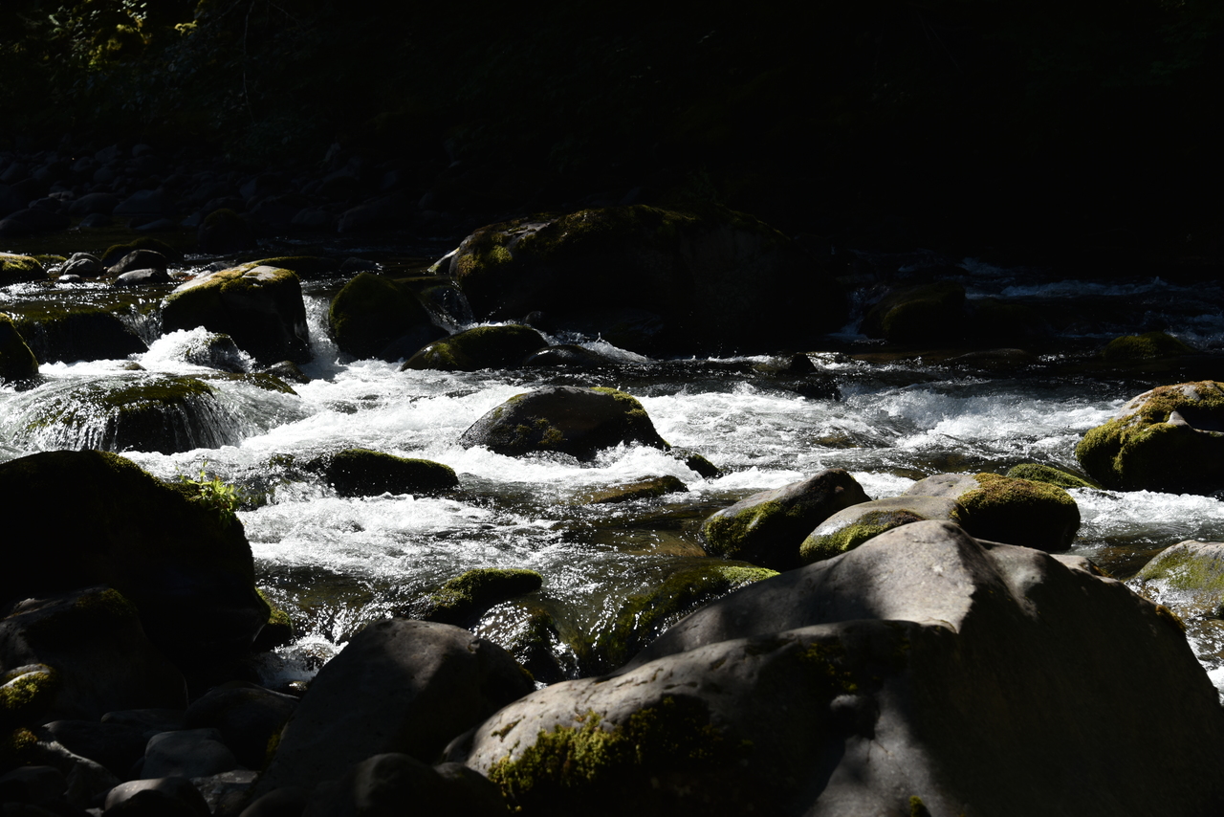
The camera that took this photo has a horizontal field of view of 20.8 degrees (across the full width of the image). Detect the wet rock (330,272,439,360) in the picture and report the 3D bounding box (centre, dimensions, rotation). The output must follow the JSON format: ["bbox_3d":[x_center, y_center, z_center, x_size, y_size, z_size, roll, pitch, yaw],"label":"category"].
[{"bbox_3d":[-1.294,-0.522,19.063,0.667,0.526,0.550,0,8,0],"label":"wet rock"}]

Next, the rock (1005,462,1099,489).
[{"bbox_3d":[2.057,0.320,15.600,0.461,0.138,0.345,0,8,0],"label":"rock"}]

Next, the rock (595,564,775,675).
[{"bbox_3d":[0.280,0.790,12.600,0.721,0.363,0.613,0,8,0],"label":"rock"}]

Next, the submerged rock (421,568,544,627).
[{"bbox_3d":[-0.450,0.654,11.488,0.429,0.202,0.300,0,8,0],"label":"submerged rock"}]

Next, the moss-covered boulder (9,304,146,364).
[{"bbox_3d":[-3.032,-0.420,18.888,0.780,0.340,0.550,0,8,0],"label":"moss-covered boulder"}]

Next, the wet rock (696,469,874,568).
[{"bbox_3d":[0.724,0.465,13.900,0.710,0.402,0.568,0,8,0],"label":"wet rock"}]

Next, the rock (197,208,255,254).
[{"bbox_3d":[-2.589,-1.190,22.359,0.385,0.329,0.360,0,8,0],"label":"rock"}]

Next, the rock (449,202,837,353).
[{"bbox_3d":[0.213,-0.771,19.828,2.356,0.891,1.450,0,8,0],"label":"rock"}]

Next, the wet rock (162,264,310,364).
[{"bbox_3d":[-2.281,-0.571,20.200,0.904,0.585,0.769,0,8,0],"label":"wet rock"}]

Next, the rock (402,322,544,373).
[{"bbox_3d":[-0.768,-0.338,18.525,0.797,0.267,0.500,0,8,0],"label":"rock"}]

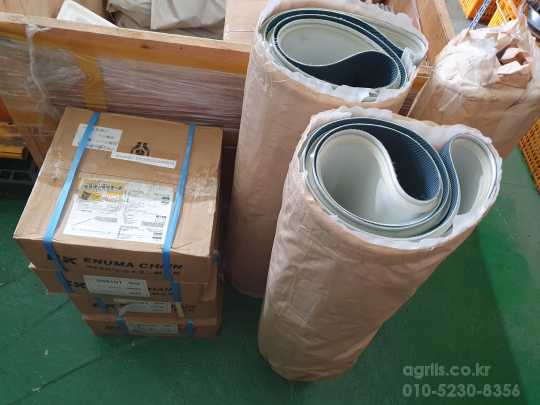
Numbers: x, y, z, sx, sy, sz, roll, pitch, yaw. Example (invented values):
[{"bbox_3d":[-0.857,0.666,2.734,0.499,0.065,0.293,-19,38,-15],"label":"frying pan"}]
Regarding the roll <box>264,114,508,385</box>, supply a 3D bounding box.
[{"bbox_3d":[0.210,0.190,1.145,0.435,0.927,0.356,-20,58,-20],"label":"roll"}]

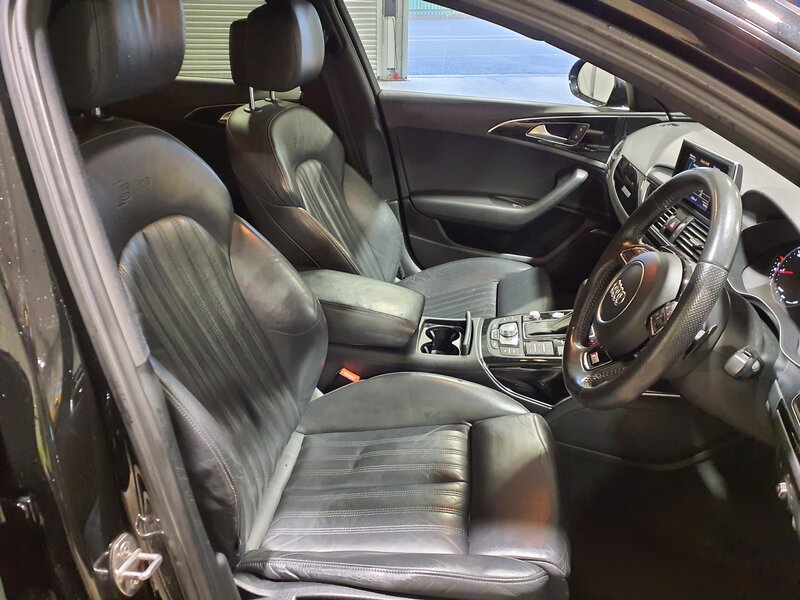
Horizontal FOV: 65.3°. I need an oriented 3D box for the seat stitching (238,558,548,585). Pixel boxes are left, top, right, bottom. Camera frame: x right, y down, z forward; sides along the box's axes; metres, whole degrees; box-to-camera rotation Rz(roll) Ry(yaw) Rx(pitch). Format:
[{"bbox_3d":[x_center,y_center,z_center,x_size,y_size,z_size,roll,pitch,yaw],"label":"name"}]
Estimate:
[{"bbox_3d":[-0.020,0.401,0.925,0.462,0.022,0.024,-3,28,11],"label":"seat stitching"}]

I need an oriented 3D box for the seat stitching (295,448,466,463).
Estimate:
[{"bbox_3d":[-0.041,0.308,1.229,0.343,0.010,0.016,-4,28,10],"label":"seat stitching"}]

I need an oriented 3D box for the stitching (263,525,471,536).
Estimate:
[{"bbox_3d":[-0.061,0.396,1.068,0.350,0.010,0.016,-4,28,10],"label":"stitching"}]

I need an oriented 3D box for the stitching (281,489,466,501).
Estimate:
[{"bbox_3d":[-0.051,0.357,1.138,0.345,0.010,0.016,-4,28,10],"label":"stitching"}]

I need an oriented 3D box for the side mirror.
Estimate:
[{"bbox_3d":[0.640,-0.688,1.983,0.115,0.148,0.210,-5,29,-8],"label":"side mirror"}]

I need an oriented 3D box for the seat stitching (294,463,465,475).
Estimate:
[{"bbox_3d":[-0.042,0.326,1.194,0.334,0.010,0.016,-4,28,10],"label":"seat stitching"}]

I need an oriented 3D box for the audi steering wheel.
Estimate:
[{"bbox_3d":[0.359,-0.009,0.898,0.100,0.370,0.375,26,30,-4],"label":"audi steering wheel"}]

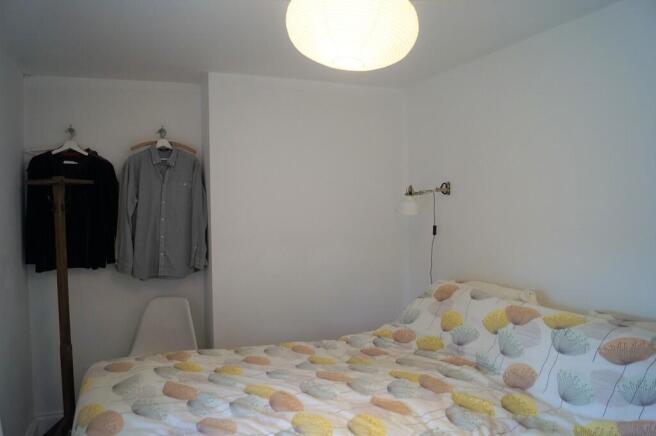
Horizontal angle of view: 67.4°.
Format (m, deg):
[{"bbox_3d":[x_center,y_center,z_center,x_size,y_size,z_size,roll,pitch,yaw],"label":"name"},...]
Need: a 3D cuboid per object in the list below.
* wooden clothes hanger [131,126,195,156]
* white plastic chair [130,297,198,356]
[{"bbox_3d":[-1.136,-0.535,3.394,0.430,0.200,0.035,-1,2,-23],"label":"wooden clothes hanger"},{"bbox_3d":[-1.053,0.938,3.104,0.465,0.810,0.520,-1,2,-7],"label":"white plastic chair"}]

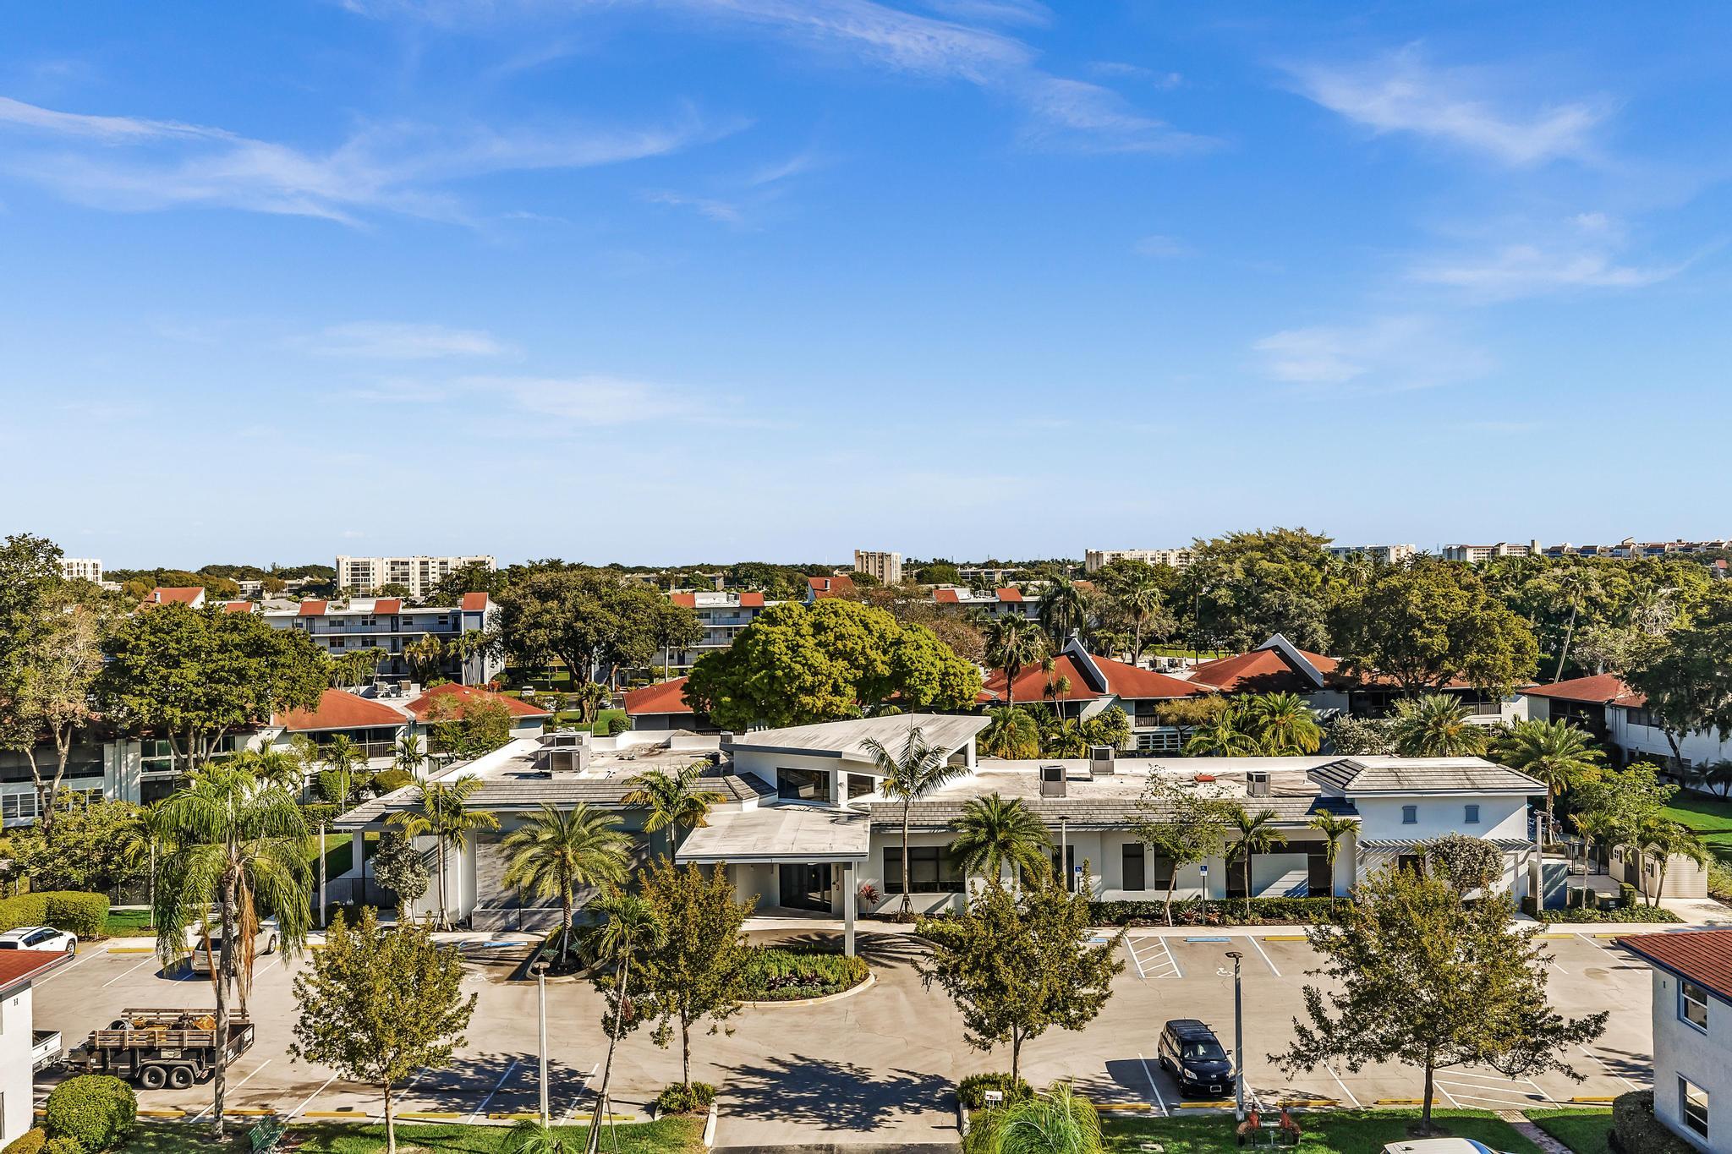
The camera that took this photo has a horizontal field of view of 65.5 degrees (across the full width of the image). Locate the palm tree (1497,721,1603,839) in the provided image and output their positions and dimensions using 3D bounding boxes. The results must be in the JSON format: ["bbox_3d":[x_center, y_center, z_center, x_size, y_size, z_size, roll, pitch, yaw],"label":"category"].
[{"bbox_3d":[38.078,11.611,75.096,6.114,7.363,6.114,-1,1,2],"label":"palm tree"}]

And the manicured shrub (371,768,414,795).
[{"bbox_3d":[-33.146,14.658,94.497,2.976,2.343,2.700,-1,1,2],"label":"manicured shrub"}]

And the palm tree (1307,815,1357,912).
[{"bbox_3d":[20.867,12.915,60.300,2.200,4.750,2.200,-1,1,-3],"label":"palm tree"}]

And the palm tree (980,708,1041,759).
[{"bbox_3d":[9.477,12.017,89.000,4.100,6.400,4.100,-1,1,-3],"label":"palm tree"}]

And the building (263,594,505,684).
[{"bbox_3d":[-64.800,8.704,179.500,29.000,12.700,14.500,-1,1,-7],"label":"building"}]

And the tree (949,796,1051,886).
[{"bbox_3d":[5.684,12.608,57.469,4.333,6.490,4.333,-1,1,2],"label":"tree"}]

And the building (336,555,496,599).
[{"bbox_3d":[-230.000,0.871,688.000,75.000,21.500,17.000,-1,1,-27],"label":"building"}]

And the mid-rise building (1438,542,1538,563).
[{"bbox_3d":[437.581,-11.695,942.727,78.000,22.000,19.000,-1,1,-30],"label":"mid-rise building"}]

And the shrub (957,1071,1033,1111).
[{"bbox_3d":[3.874,15.232,40.600,2.200,0.850,1.800,-1,1,-3],"label":"shrub"}]

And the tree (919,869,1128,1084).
[{"bbox_3d":[4.695,12.319,41.000,6.200,6.750,6.000,-1,1,-3],"label":"tree"}]

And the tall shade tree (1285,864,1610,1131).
[{"bbox_3d":[16.520,12.113,38.746,9.280,7.694,8.800,-1,1,2],"label":"tall shade tree"}]

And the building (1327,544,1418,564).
[{"bbox_3d":[316.761,-7.743,853.031,25.000,22.200,61.000,-1,1,-25],"label":"building"}]

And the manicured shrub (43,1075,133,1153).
[{"bbox_3d":[-21.622,14.943,37.500,2.600,2.100,2.600,-1,1,-3],"label":"manicured shrub"}]

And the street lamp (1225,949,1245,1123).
[{"bbox_3d":[10.770,13.367,39.300,0.500,4.850,0.650,-1,1,0],"label":"street lamp"}]

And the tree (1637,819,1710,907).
[{"bbox_3d":[37.482,13.350,62.515,3.330,4.199,3.000,-1,1,2],"label":"tree"}]

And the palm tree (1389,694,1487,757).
[{"bbox_3d":[36.888,11.386,86.968,6.293,7.555,6.293,-1,1,2],"label":"palm tree"}]

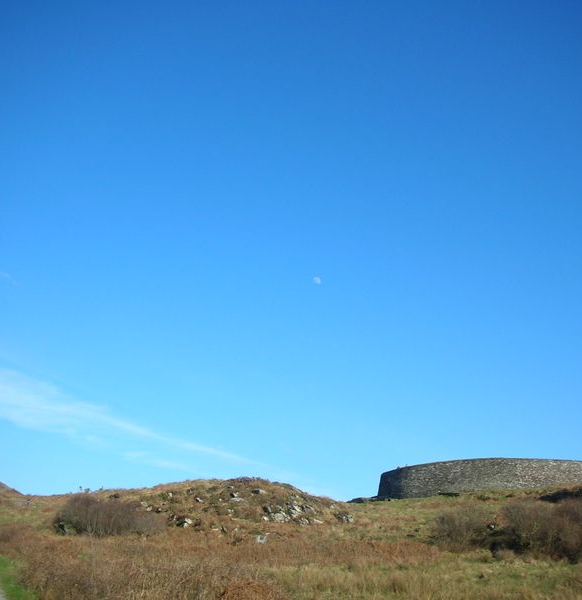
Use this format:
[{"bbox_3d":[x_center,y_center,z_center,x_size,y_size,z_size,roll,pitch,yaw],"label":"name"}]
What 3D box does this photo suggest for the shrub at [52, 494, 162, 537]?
[{"bbox_3d":[-10.995,13.084,49.000,6.300,2.500,4.200,0,-18,0],"label":"shrub"}]

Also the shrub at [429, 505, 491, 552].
[{"bbox_3d":[9.220,12.429,44.000,3.300,2.500,2.900,0,-18,0],"label":"shrub"}]

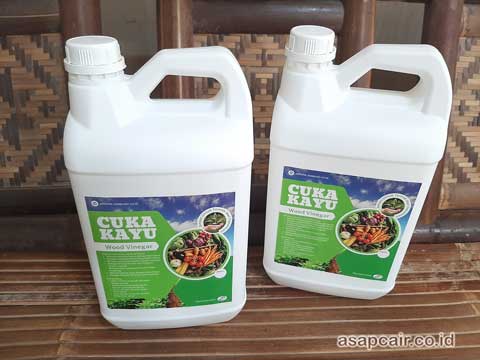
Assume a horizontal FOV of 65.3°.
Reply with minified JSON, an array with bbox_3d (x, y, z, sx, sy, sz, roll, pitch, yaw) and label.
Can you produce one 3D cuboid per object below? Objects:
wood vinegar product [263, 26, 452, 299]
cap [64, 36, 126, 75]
[{"bbox_3d":[0.128,-0.011,0.458,0.179,0.321,0.126,8,36,9],"label":"wood vinegar product"},{"bbox_3d":[-0.133,-0.113,0.342,0.055,0.025,0.055,-2,30,-6],"label":"cap"}]

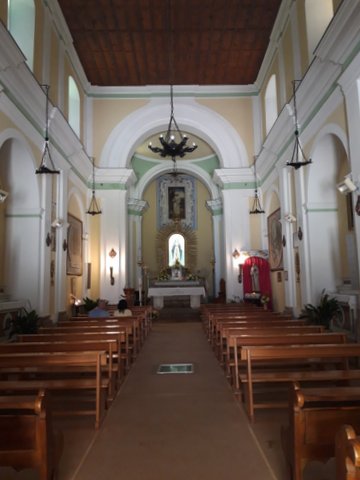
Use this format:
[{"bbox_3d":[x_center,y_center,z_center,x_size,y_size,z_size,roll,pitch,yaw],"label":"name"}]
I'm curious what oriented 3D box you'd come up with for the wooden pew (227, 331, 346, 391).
[{"bbox_3d":[1.486,1.720,5.111,1.612,0.803,0.600,-1,-7,-1],"label":"wooden pew"}]

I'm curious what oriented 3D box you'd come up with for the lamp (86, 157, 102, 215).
[{"bbox_3d":[-3.652,-2.287,15.399,0.640,2.610,0.640,-1,-7,-1],"label":"lamp"}]

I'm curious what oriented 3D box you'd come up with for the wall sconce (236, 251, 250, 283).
[{"bbox_3d":[2.725,1.186,15.592,0.550,1.380,0.400,-1,-7,-1],"label":"wall sconce"}]

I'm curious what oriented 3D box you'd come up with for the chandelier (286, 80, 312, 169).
[{"bbox_3d":[3.421,-3.329,10.325,0.700,2.645,0.700,-1,-7,-1],"label":"chandelier"}]

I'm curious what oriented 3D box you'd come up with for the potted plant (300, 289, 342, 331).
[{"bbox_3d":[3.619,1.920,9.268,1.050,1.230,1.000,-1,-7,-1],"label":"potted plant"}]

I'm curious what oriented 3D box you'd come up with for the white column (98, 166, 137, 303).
[{"bbox_3d":[-3.148,-0.039,18.729,1.907,7.203,1.200,-1,-7,-1],"label":"white column"}]

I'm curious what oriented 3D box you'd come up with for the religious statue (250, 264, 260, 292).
[{"bbox_3d":[3.547,1.805,16.935,0.470,1.307,0.400,-1,-7,-1],"label":"religious statue"}]

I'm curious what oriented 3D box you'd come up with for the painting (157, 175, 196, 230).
[{"bbox_3d":[-0.202,-2.385,22.476,2.462,3.439,0.120,-1,-7,-1],"label":"painting"}]

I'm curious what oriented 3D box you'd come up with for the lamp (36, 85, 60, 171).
[{"bbox_3d":[-3.638,-3.039,9.899,0.640,2.560,0.640,-1,-7,-1],"label":"lamp"}]

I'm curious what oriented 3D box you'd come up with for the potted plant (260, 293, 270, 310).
[{"bbox_3d":[3.820,2.780,16.108,0.448,0.859,0.440,-1,-7,-1],"label":"potted plant"}]

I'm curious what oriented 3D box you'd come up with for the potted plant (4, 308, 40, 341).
[{"bbox_3d":[-3.814,2.127,8.779,0.920,1.000,0.900,-1,-7,-1],"label":"potted plant"}]

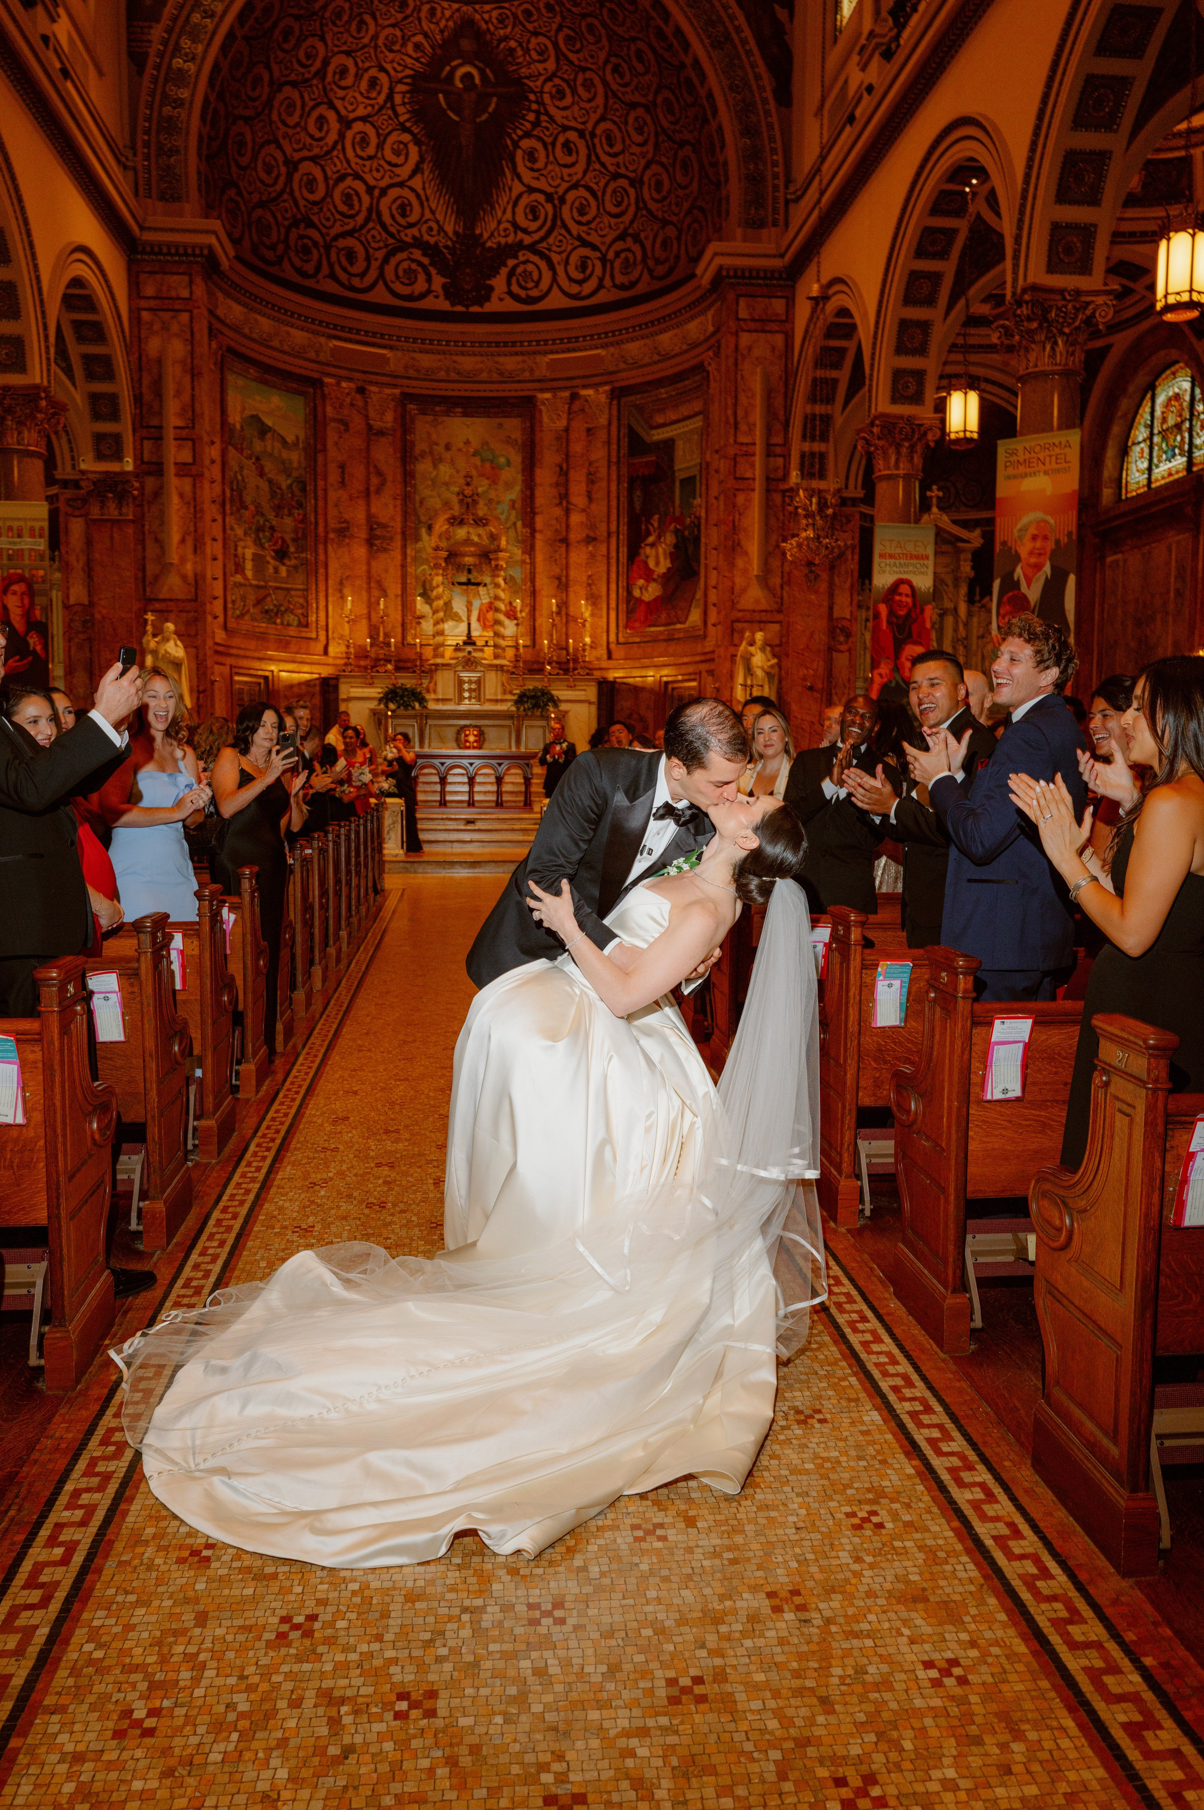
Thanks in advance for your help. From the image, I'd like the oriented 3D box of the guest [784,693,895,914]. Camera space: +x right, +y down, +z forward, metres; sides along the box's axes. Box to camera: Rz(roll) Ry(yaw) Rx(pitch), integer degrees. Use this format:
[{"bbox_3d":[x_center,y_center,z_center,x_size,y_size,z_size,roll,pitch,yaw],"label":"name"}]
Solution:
[{"bbox_3d":[0.989,-0.026,5.873,0.550,1.720,0.480,3,7,23],"label":"guest"}]

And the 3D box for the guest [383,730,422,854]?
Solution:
[{"bbox_3d":[-2.571,-1.457,18.185,0.450,1.580,0.480,-5,8,-41],"label":"guest"}]

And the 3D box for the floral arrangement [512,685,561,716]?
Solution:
[{"bbox_3d":[-1.205,-3.780,26.073,0.900,0.532,0.700,0,6,-6],"label":"floral arrangement"}]

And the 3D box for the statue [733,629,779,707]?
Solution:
[{"bbox_3d":[2.533,-3.776,23.133,0.700,1.425,0.500,0,6,-6],"label":"statue"}]

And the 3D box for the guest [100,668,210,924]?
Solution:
[{"bbox_3d":[-1.725,-0.028,5.443,0.450,1.757,0.380,-4,8,-40],"label":"guest"}]

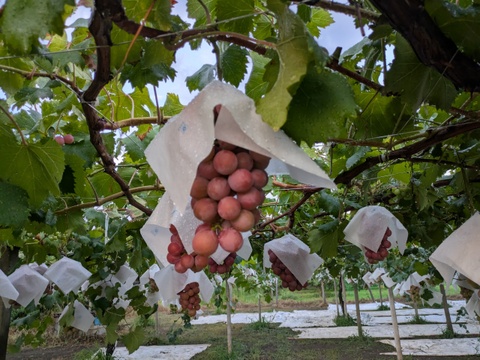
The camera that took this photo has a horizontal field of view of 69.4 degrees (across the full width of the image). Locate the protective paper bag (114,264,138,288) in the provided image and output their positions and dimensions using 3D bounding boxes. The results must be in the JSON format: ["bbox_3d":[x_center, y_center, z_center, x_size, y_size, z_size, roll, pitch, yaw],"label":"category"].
[{"bbox_3d":[-0.851,0.724,2.600,0.180,0.180,0.150,2,-16,-13],"label":"protective paper bag"}]

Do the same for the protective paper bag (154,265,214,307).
[{"bbox_3d":[-0.237,0.446,1.480,0.245,0.180,0.210,2,-16,-9],"label":"protective paper bag"}]

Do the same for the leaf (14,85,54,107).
[{"bbox_3d":[-0.682,-0.280,1.150,0.130,0.080,0.070,5,-17,-21],"label":"leaf"}]

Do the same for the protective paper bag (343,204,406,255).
[{"bbox_3d":[0.477,0.181,1.220,0.215,0.155,0.190,-7,-17,20],"label":"protective paper bag"}]

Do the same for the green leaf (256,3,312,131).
[{"bbox_3d":[0.054,-0.138,0.420,0.065,0.140,0.070,-3,-16,8],"label":"green leaf"}]

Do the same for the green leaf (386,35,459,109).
[{"bbox_3d":[0.342,-0.205,0.650,0.130,0.125,0.070,-10,-19,30],"label":"green leaf"}]

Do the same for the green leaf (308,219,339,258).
[{"bbox_3d":[0.301,0.211,1.250,0.110,0.140,0.060,-5,-16,13],"label":"green leaf"}]

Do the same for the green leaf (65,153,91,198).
[{"bbox_3d":[-0.431,-0.012,0.920,0.068,0.112,0.045,4,-16,-18],"label":"green leaf"}]

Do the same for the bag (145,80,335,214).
[{"bbox_3d":[-0.001,-0.036,0.460,0.240,0.155,0.190,-1,-16,0],"label":"bag"}]

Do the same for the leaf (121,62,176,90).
[{"bbox_3d":[-0.251,-0.284,0.950,0.150,0.085,0.070,1,-16,-10],"label":"leaf"}]

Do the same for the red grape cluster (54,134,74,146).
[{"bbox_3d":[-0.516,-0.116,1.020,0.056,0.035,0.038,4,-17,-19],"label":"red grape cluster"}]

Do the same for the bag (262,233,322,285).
[{"bbox_3d":[0.194,0.297,1.280,0.215,0.180,0.200,-3,-16,8],"label":"bag"}]

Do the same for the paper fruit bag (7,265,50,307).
[{"bbox_3d":[-1.220,0.609,2.000,0.210,0.200,0.180,8,-18,-29],"label":"paper fruit bag"}]

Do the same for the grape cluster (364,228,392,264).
[{"bbox_3d":[0.487,0.227,1.220,0.090,0.130,0.090,-6,-16,15],"label":"grape cluster"}]

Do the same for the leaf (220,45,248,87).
[{"bbox_3d":[-0.015,-0.314,0.950,0.080,0.115,0.040,-1,-16,-1],"label":"leaf"}]

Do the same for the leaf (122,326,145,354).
[{"bbox_3d":[-0.584,0.880,1.900,0.120,0.150,0.060,4,-17,-15],"label":"leaf"}]

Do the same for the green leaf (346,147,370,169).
[{"bbox_3d":[0.393,-0.075,1.150,0.080,0.070,0.060,-7,-17,19],"label":"green leaf"}]

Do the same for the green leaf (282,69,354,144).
[{"bbox_3d":[0.118,-0.110,0.520,0.110,0.110,0.050,-5,-17,14],"label":"green leaf"}]

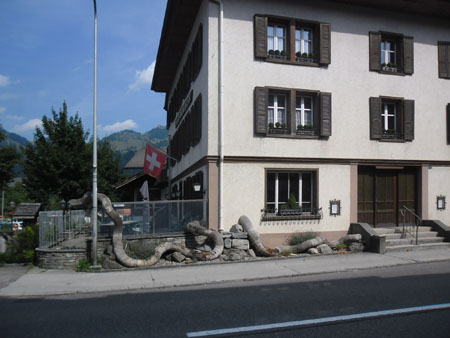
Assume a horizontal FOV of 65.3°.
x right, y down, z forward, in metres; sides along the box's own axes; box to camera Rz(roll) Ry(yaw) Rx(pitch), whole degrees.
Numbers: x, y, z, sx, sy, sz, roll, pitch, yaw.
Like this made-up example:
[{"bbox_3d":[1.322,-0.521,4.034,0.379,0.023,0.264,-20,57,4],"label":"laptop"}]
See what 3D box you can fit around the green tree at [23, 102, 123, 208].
[{"bbox_3d":[-9.553,-0.532,22.000,5.600,7.000,5.400,1,-4,-24],"label":"green tree"}]

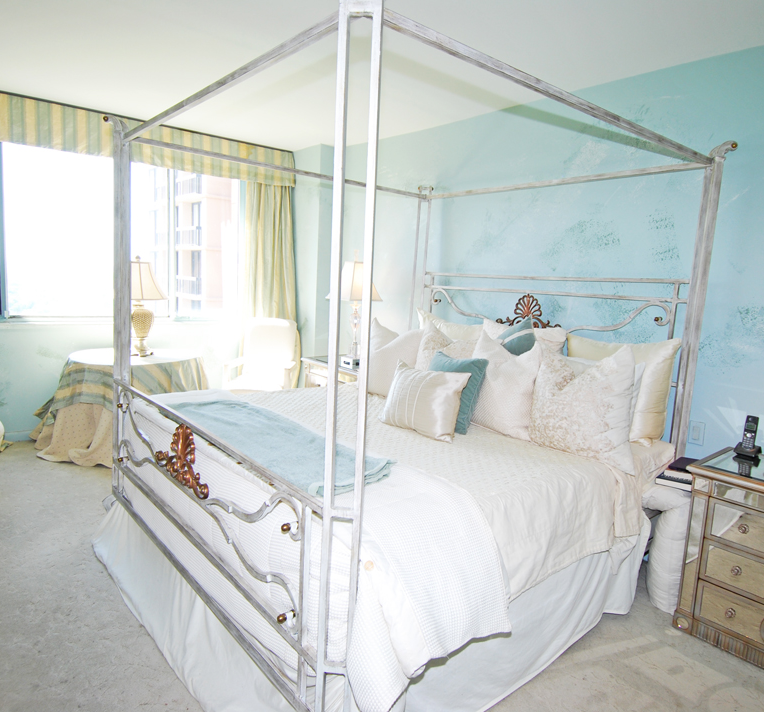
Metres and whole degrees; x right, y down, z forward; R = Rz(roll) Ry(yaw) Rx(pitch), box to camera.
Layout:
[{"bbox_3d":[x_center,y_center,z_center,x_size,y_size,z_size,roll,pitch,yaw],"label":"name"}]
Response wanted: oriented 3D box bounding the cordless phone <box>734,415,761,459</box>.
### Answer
[{"bbox_3d":[1.736,0.375,2.526,0.100,0.178,0.090,-2,9,-36],"label":"cordless phone"}]

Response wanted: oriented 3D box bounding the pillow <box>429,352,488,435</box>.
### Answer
[{"bbox_3d":[0.406,0.183,2.818,0.150,0.410,0.400,22,-7,-42],"label":"pillow"}]

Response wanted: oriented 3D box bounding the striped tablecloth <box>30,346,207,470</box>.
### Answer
[{"bbox_3d":[-2.043,0.366,4.496,1.360,0.710,1.360,-4,10,-41],"label":"striped tablecloth"}]

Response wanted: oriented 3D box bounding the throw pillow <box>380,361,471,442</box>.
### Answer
[{"bbox_3d":[0.238,0.209,2.726,0.510,0.360,0.150,10,-11,42],"label":"throw pillow"}]

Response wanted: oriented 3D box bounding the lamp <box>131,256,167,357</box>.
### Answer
[{"bbox_3d":[-2.041,-0.421,4.530,0.440,0.830,0.440,-4,10,-41],"label":"lamp"}]

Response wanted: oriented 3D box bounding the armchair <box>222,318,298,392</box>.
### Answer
[{"bbox_3d":[-1.145,0.204,4.980,0.640,1.000,0.720,3,7,3],"label":"armchair"}]

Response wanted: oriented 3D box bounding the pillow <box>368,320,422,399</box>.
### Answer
[{"bbox_3d":[0.105,0.021,3.537,0.180,0.520,0.520,19,-5,-42],"label":"pillow"}]

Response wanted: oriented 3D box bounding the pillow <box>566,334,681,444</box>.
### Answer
[{"bbox_3d":[1.239,0.154,2.874,0.190,0.540,0.620,15,-3,-42],"label":"pillow"}]

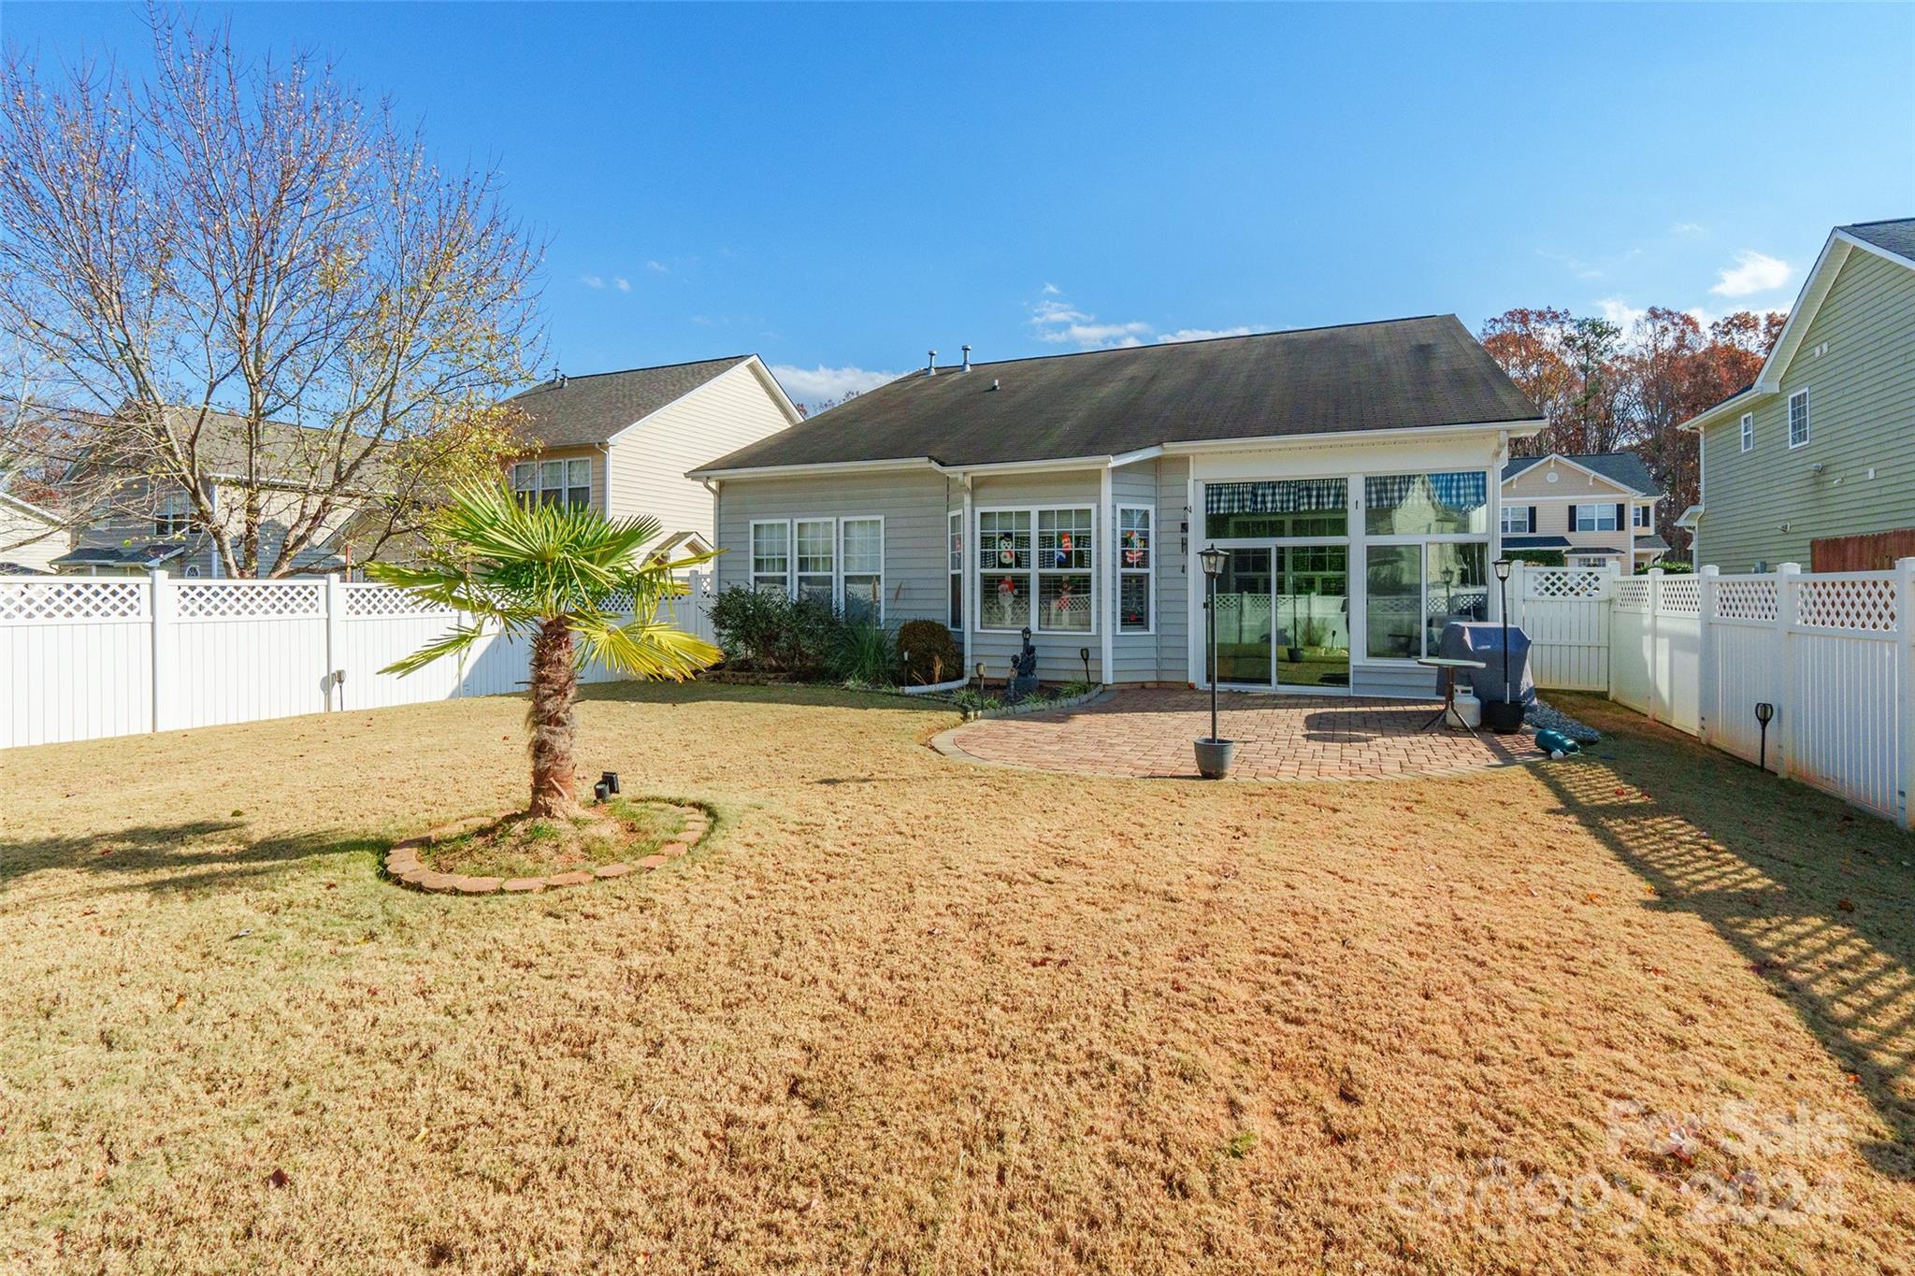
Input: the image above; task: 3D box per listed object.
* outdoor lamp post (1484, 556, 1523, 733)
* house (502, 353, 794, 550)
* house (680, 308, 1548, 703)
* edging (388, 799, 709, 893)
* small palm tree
[{"bbox_3d":[5.960,0.050,9.250,0.340,1.860,0.340,0,3,0],"label":"outdoor lamp post"},{"bbox_3d":[-11.500,-5.000,30.500,10.500,9.200,12.500,1,3,23],"label":"house"},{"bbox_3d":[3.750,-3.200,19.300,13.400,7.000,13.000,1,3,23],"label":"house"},{"bbox_3d":[-2.490,1.250,5.350,1.860,0.130,1.840,-1,3,-25],"label":"edging"},{"bbox_3d":[-2.500,0.070,5.320,1.950,2.100,1.950,-1,3,-25],"label":"small palm tree"}]

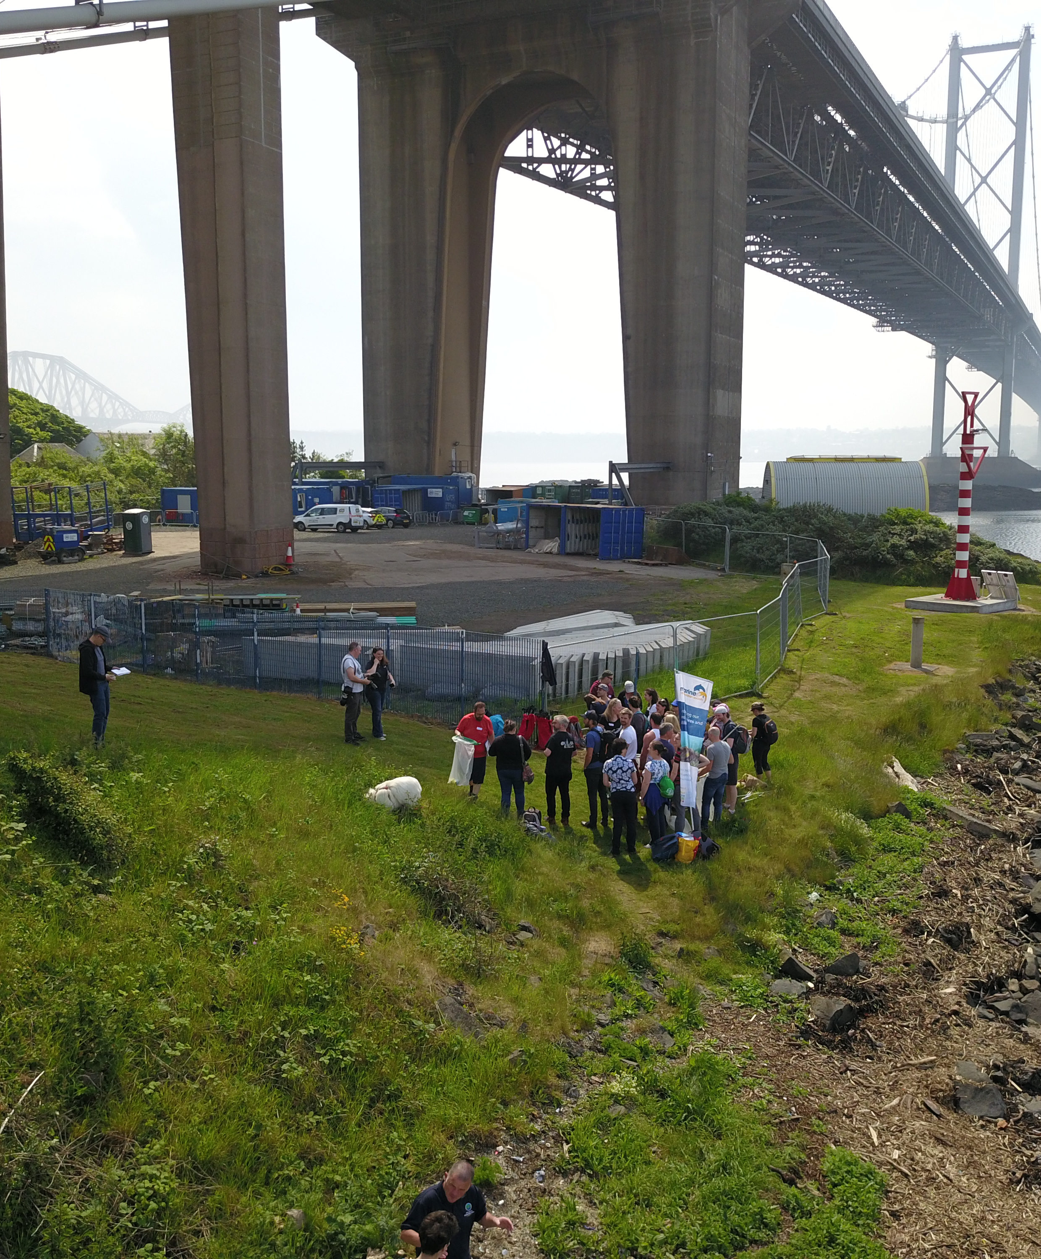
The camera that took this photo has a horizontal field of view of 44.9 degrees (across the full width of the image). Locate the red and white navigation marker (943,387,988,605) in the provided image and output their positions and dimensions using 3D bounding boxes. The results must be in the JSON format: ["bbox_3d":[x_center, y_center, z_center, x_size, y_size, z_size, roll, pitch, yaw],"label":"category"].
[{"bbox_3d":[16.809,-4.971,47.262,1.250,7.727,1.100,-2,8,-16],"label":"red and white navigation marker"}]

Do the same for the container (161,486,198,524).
[{"bbox_3d":[-22.649,-8.841,91.254,6.060,2.650,2.440,3,8,20],"label":"container"}]

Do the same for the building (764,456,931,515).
[{"bbox_3d":[27.262,-11.940,106.666,12.515,5.050,8.600,1,8,6],"label":"building"}]

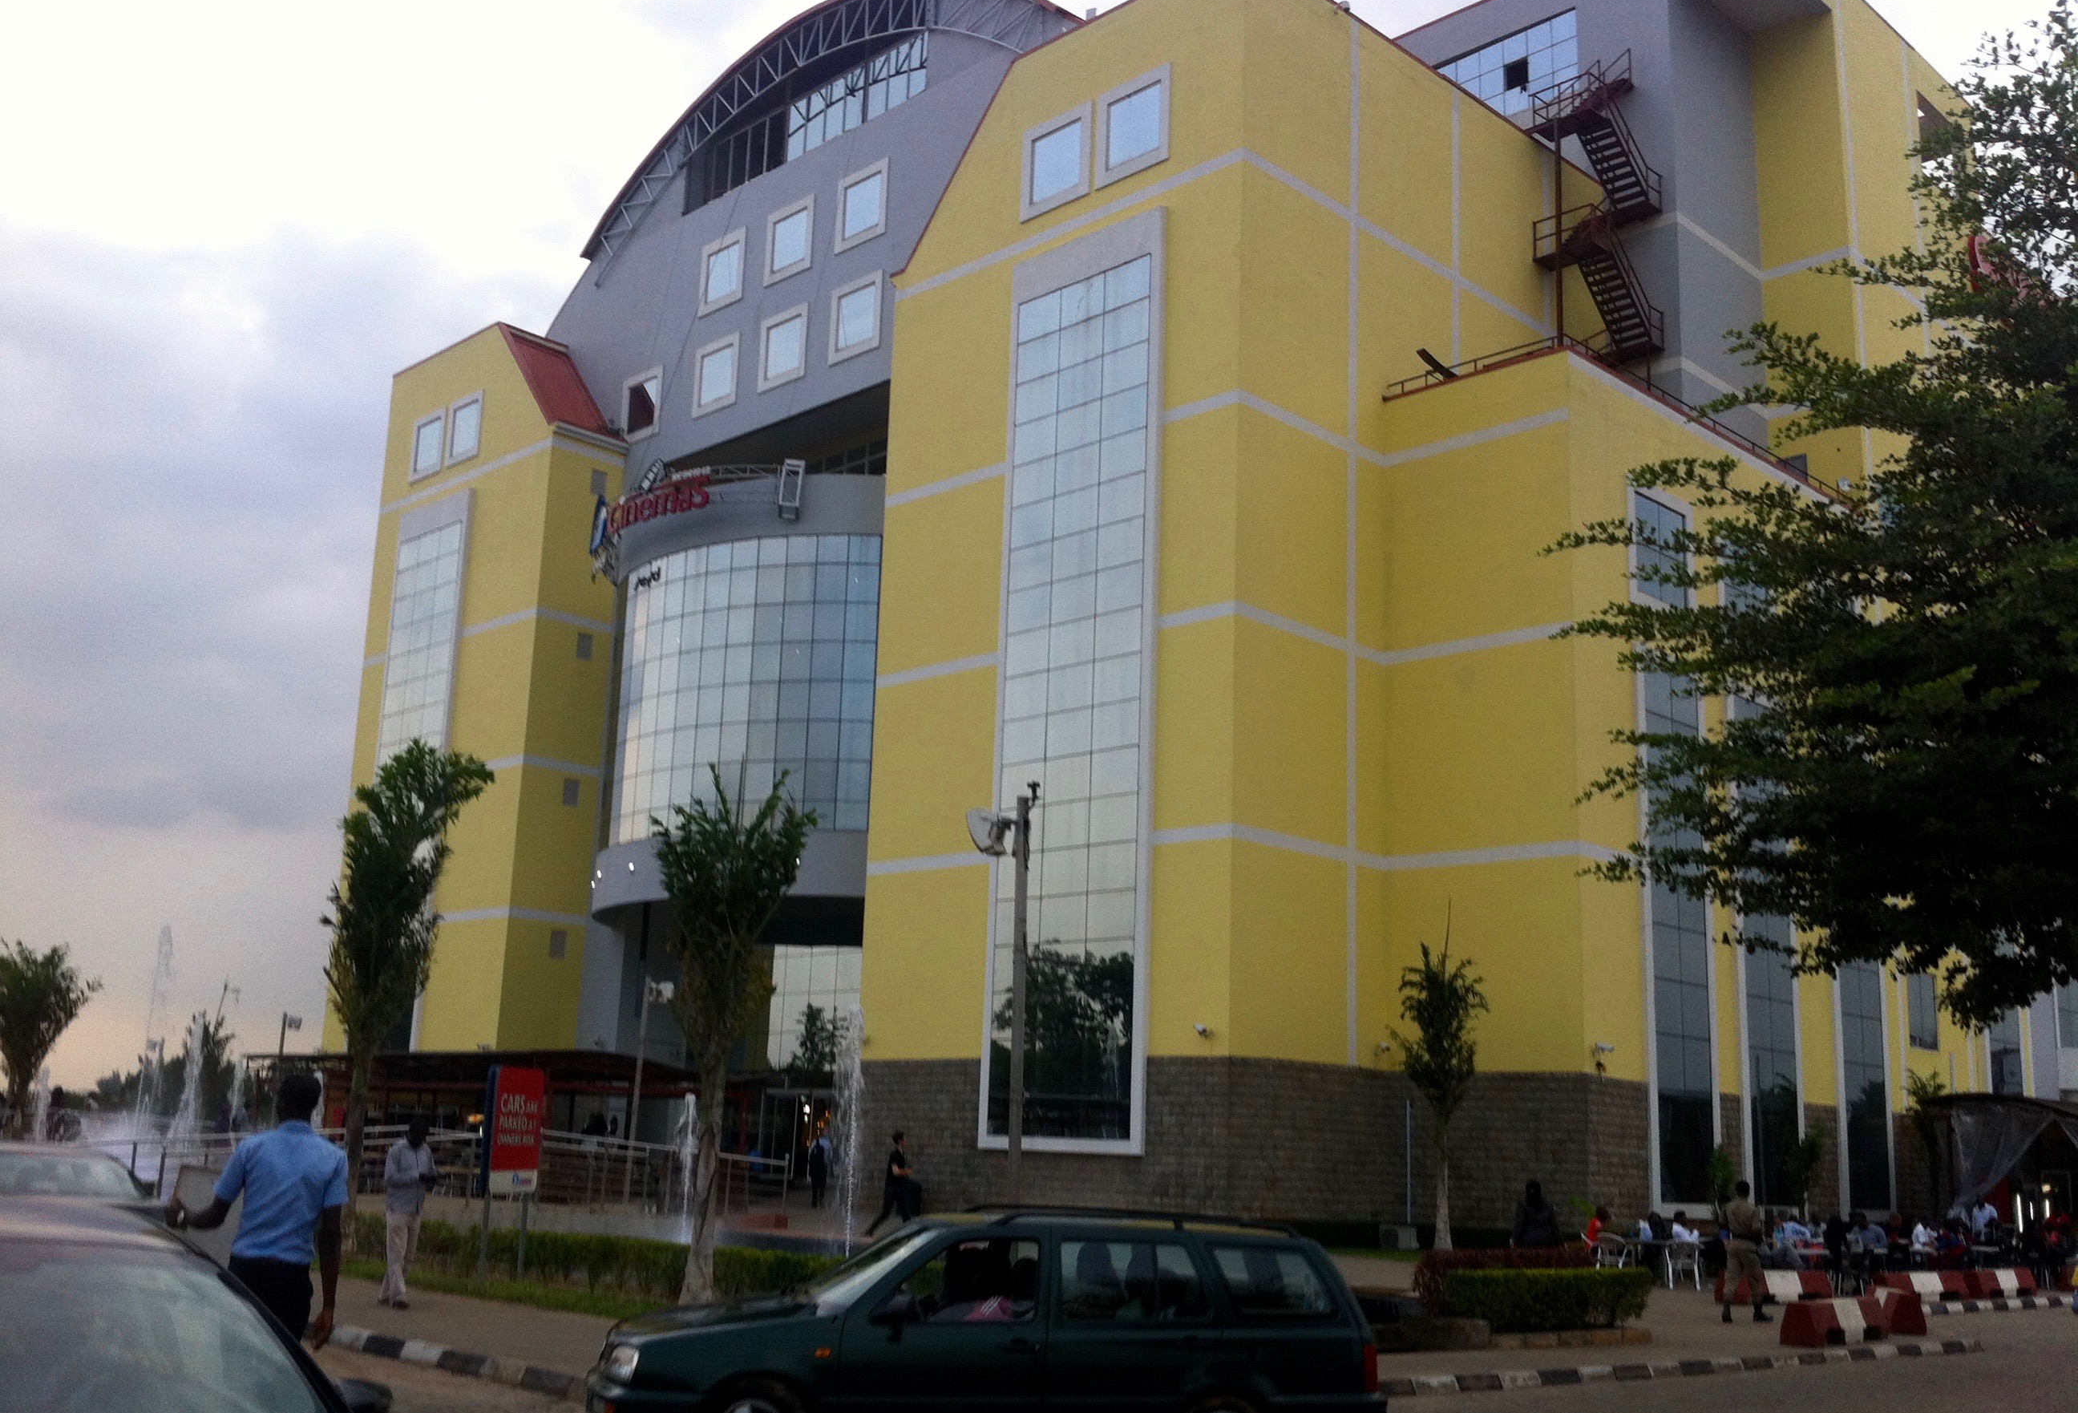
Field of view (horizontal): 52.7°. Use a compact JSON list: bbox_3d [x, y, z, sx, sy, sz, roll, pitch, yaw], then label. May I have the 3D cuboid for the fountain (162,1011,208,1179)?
[{"bbox_3d":[-15.808,7.290,38.850,0.800,3.282,0.800,6,-13,-19],"label":"fountain"}]

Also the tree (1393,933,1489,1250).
[{"bbox_3d":[8.026,7.656,41.906,1.950,6.275,1.950,-1,-13,11],"label":"tree"}]

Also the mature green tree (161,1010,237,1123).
[{"bbox_3d":[-25.367,11.736,63.777,2.100,4.932,2.100,2,-12,0],"label":"mature green tree"}]

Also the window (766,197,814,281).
[{"bbox_3d":[-7.407,-13.822,62.402,2.163,2.235,0.200,-11,-18,44],"label":"window"}]

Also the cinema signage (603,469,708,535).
[{"bbox_3d":[-10.316,-5.459,56.767,4.120,0.978,0.400,-9,-17,40],"label":"cinema signage"}]

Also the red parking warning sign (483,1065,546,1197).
[{"bbox_3d":[-6.160,4.986,24.642,0.150,1.502,0.750,-5,-15,28],"label":"red parking warning sign"}]

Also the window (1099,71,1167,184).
[{"bbox_3d":[2.386,-14.597,52.921,0.200,2.598,2.510,13,-17,-42],"label":"window"}]

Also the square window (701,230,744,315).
[{"bbox_3d":[-9.732,-13.361,64.661,2.163,2.235,0.200,-11,-18,44],"label":"square window"}]

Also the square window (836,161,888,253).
[{"bbox_3d":[-5.580,-15.818,66.328,0.200,2.500,2.500,13,-17,-42],"label":"square window"}]

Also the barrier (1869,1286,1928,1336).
[{"bbox_3d":[10.143,7.171,24.941,0.470,0.480,1.150,1,-12,5],"label":"barrier"}]

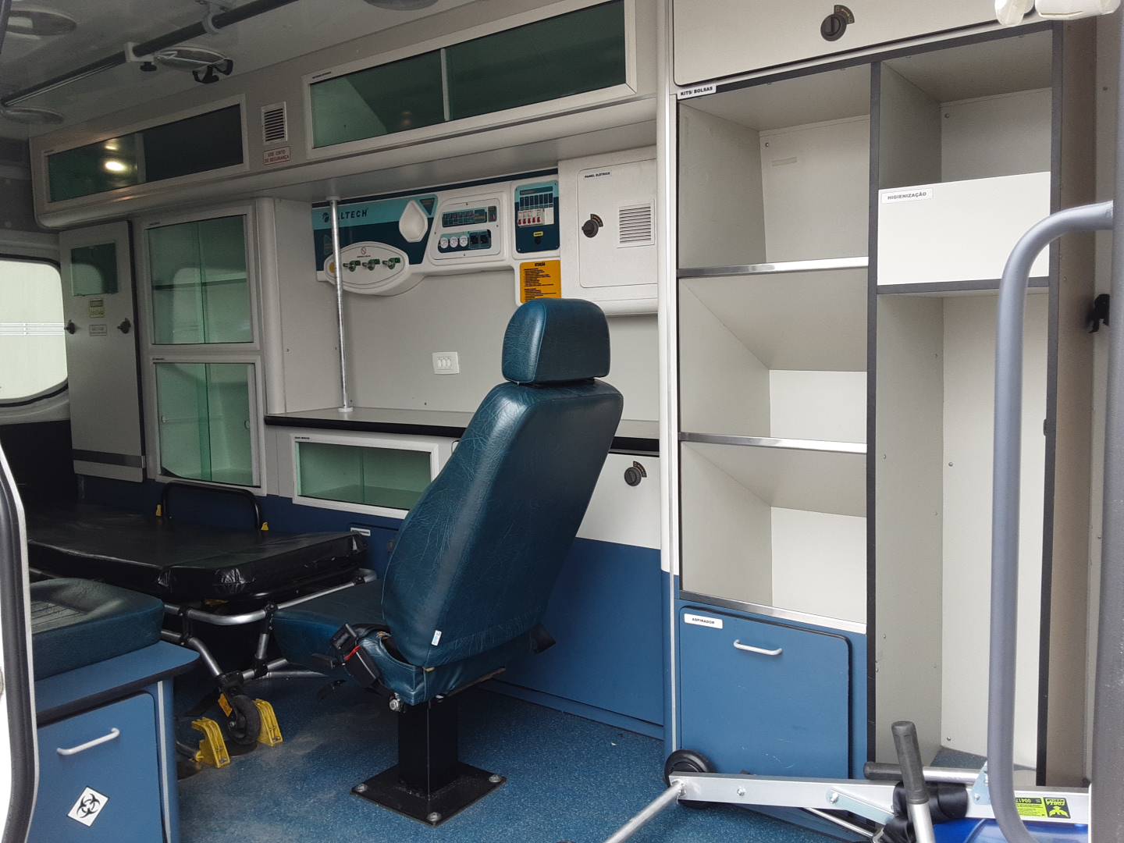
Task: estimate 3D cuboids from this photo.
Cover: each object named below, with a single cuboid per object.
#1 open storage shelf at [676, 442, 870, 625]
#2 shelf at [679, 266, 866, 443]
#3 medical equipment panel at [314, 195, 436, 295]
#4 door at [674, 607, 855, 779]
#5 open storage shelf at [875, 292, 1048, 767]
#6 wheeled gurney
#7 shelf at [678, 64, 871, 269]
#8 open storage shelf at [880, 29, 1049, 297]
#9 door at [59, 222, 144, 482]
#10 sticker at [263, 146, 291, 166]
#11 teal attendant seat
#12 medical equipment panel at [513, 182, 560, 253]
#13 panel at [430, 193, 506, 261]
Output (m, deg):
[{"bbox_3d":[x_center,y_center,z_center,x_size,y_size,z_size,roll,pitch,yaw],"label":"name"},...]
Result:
[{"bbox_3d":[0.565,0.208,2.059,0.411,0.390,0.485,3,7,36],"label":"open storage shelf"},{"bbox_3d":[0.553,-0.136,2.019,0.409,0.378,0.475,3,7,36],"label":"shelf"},{"bbox_3d":[-0.653,-0.619,3.250,0.622,0.328,0.112,3,7,36],"label":"medical equipment panel"},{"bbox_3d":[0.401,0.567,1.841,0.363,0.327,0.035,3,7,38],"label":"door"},{"bbox_3d":[0.860,0.282,1.854,0.285,1.084,0.494,3,7,36],"label":"open storage shelf"},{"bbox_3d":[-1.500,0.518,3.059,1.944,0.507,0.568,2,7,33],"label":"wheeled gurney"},{"bbox_3d":[0.521,-0.500,1.957,0.407,0.365,0.393,3,7,36],"label":"shelf"},{"bbox_3d":[0.828,-0.463,1.761,0.285,0.420,0.454,3,7,36],"label":"open storage shelf"},{"bbox_3d":[-1.894,-0.280,3.752,0.571,1.018,0.029,3,7,36],"label":"door"},{"bbox_3d":[-0.906,-0.843,2.891,0.131,0.044,0.006,3,7,36],"label":"sticker"},{"bbox_3d":[-0.240,0.297,1.984,0.740,1.093,0.449,3,7,36],"label":"teal attendant seat"},{"bbox_3d":[-0.073,-0.629,2.809,0.168,0.208,0.061,3,7,36],"label":"medical equipment panel"},{"bbox_3d":[-0.302,-0.627,2.981,0.311,0.207,0.071,3,7,36],"label":"panel"}]

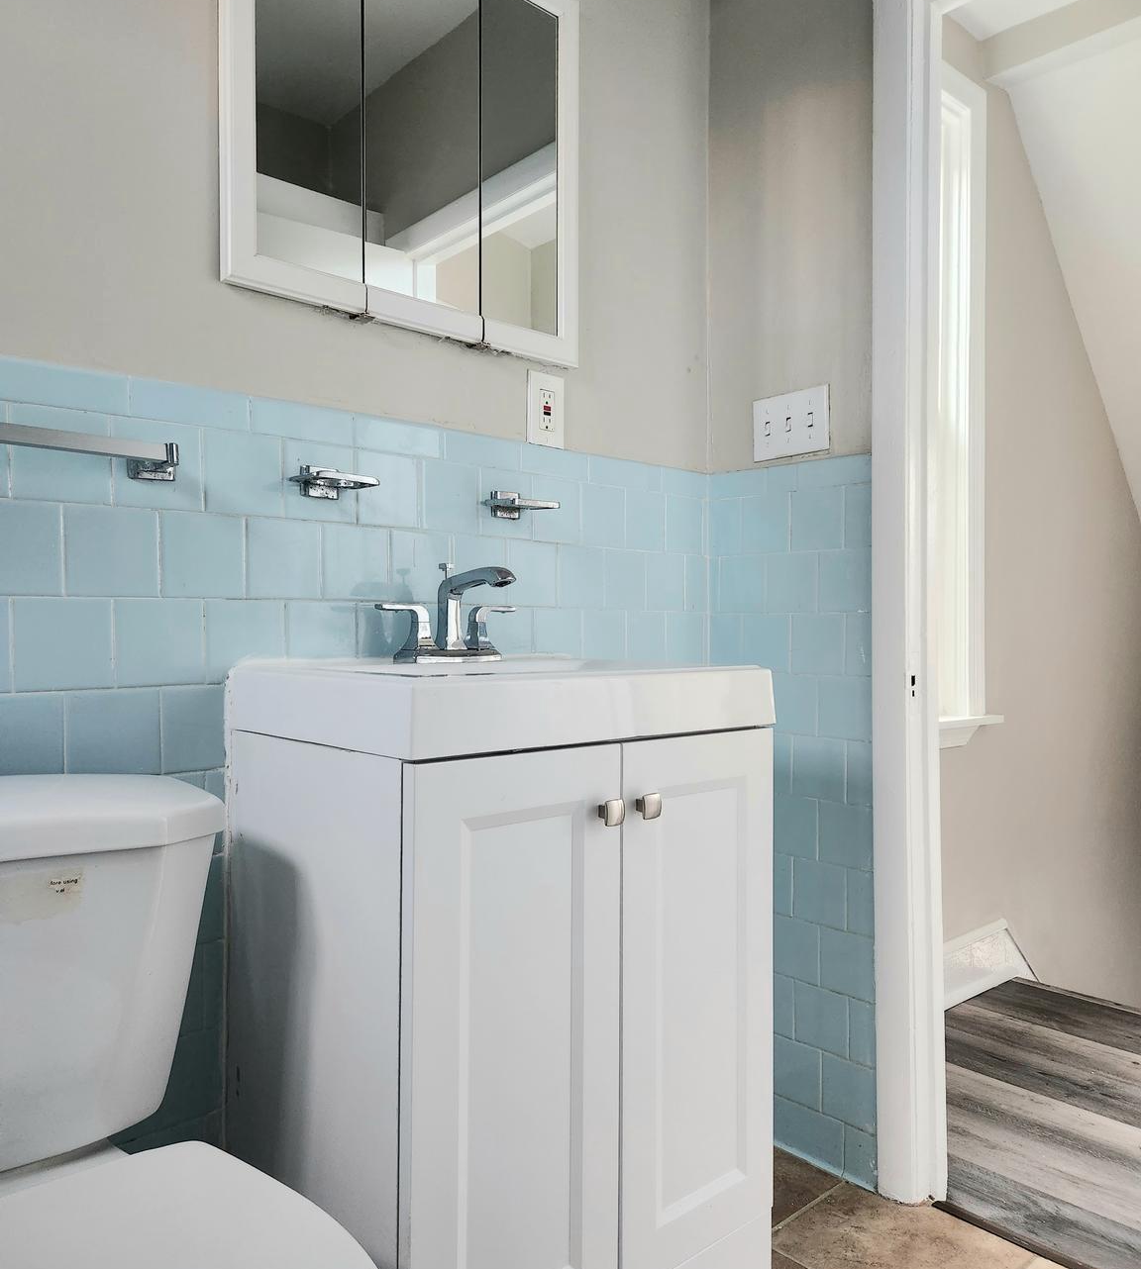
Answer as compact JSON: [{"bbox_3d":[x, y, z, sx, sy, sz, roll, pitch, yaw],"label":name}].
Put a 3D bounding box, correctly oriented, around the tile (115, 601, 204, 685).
[{"bbox_3d":[-0.505,0.011,1.242,0.108,0.108,0.009,0,0,-43],"label":"tile"}]

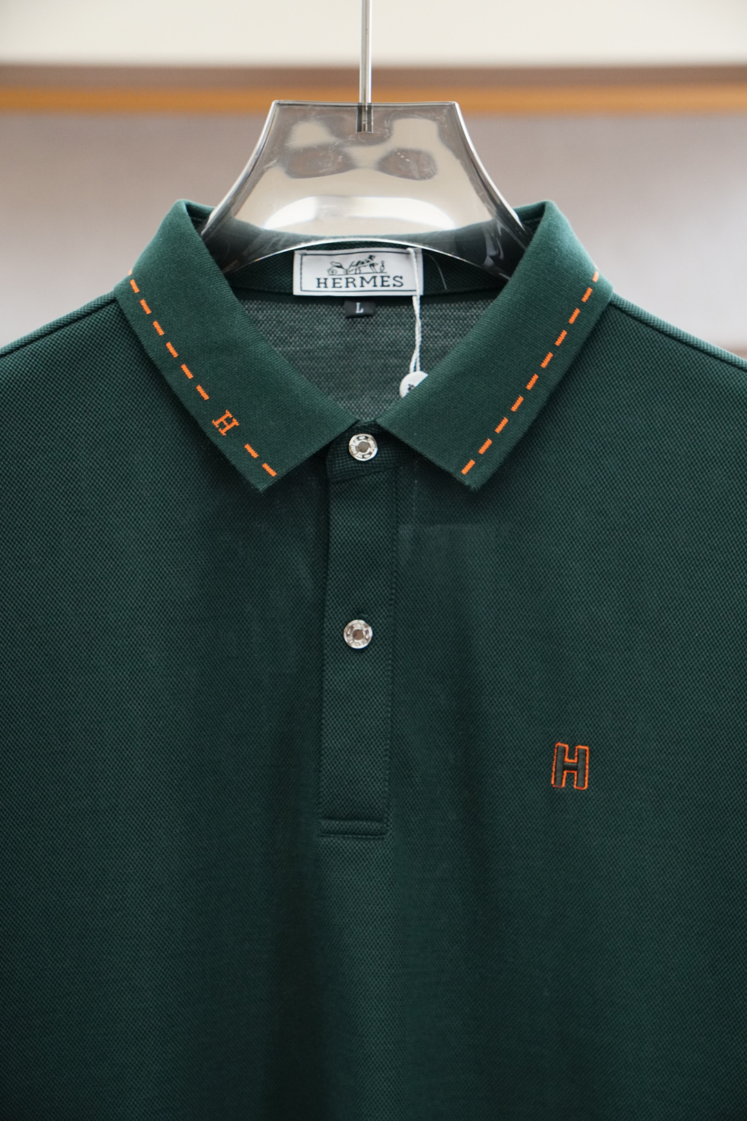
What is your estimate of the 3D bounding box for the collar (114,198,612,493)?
[{"bbox_3d":[-0.005,-0.093,0.902,0.216,0.131,0.090,1,3,0],"label":"collar"}]

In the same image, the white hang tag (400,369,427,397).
[{"bbox_3d":[0.019,-0.075,0.905,0.015,0.015,0.003,1,3,0],"label":"white hang tag"}]

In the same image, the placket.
[{"bbox_3d":[-0.007,0.029,0.872,0.031,0.172,0.014,1,-2,0],"label":"placket"}]

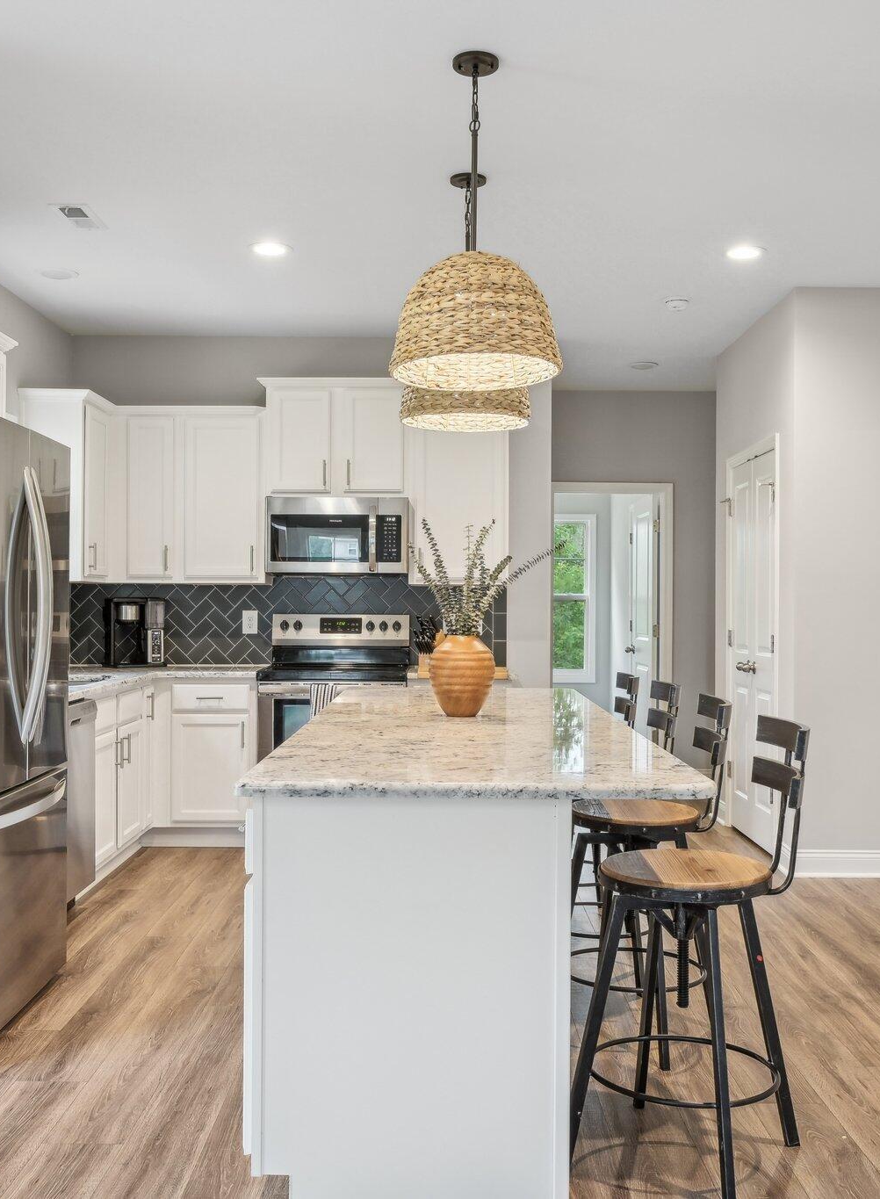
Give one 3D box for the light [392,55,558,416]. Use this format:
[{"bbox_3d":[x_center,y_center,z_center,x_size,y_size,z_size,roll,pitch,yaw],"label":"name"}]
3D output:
[{"bbox_3d":[0.104,-1.032,3.126,0.456,0.853,0.456,0,0,1],"label":"light"}]

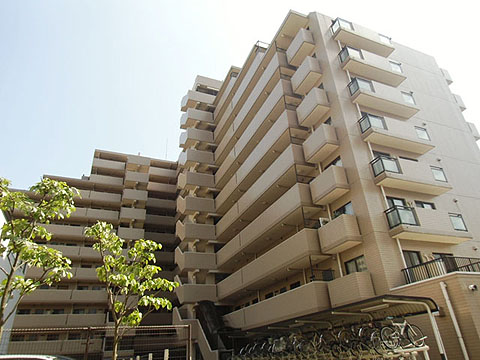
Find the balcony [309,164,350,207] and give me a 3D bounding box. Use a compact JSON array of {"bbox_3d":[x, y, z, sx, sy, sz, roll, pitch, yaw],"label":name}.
[{"bbox_3d":[5.034,0.404,18.698,0.859,1.327,2.152,9,-31,-21],"label":"balcony"}]

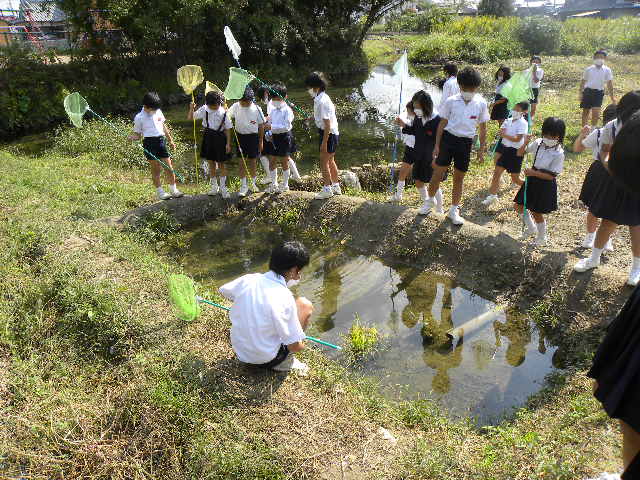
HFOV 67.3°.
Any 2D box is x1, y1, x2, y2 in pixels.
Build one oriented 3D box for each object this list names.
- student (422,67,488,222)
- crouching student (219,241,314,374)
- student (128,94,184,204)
[{"bbox_3d":[1.215,-0.838,4.358,0.550,1.380,0.420,3,23,11],"label":"student"},{"bbox_3d":[-0.295,0.383,2.736,0.540,0.760,0.450,-20,29,-37],"label":"crouching student"},{"bbox_3d":[-1.879,-1.089,5.624,0.480,1.249,0.360,-21,30,-34],"label":"student"}]

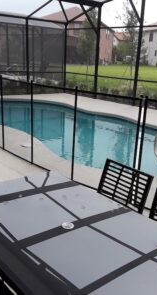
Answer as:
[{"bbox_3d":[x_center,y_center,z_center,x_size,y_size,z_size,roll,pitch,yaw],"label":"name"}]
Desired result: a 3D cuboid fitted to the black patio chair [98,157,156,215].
[{"bbox_3d":[0.134,0.591,2.145,0.570,0.865,0.440,-11,21,-38],"label":"black patio chair"}]

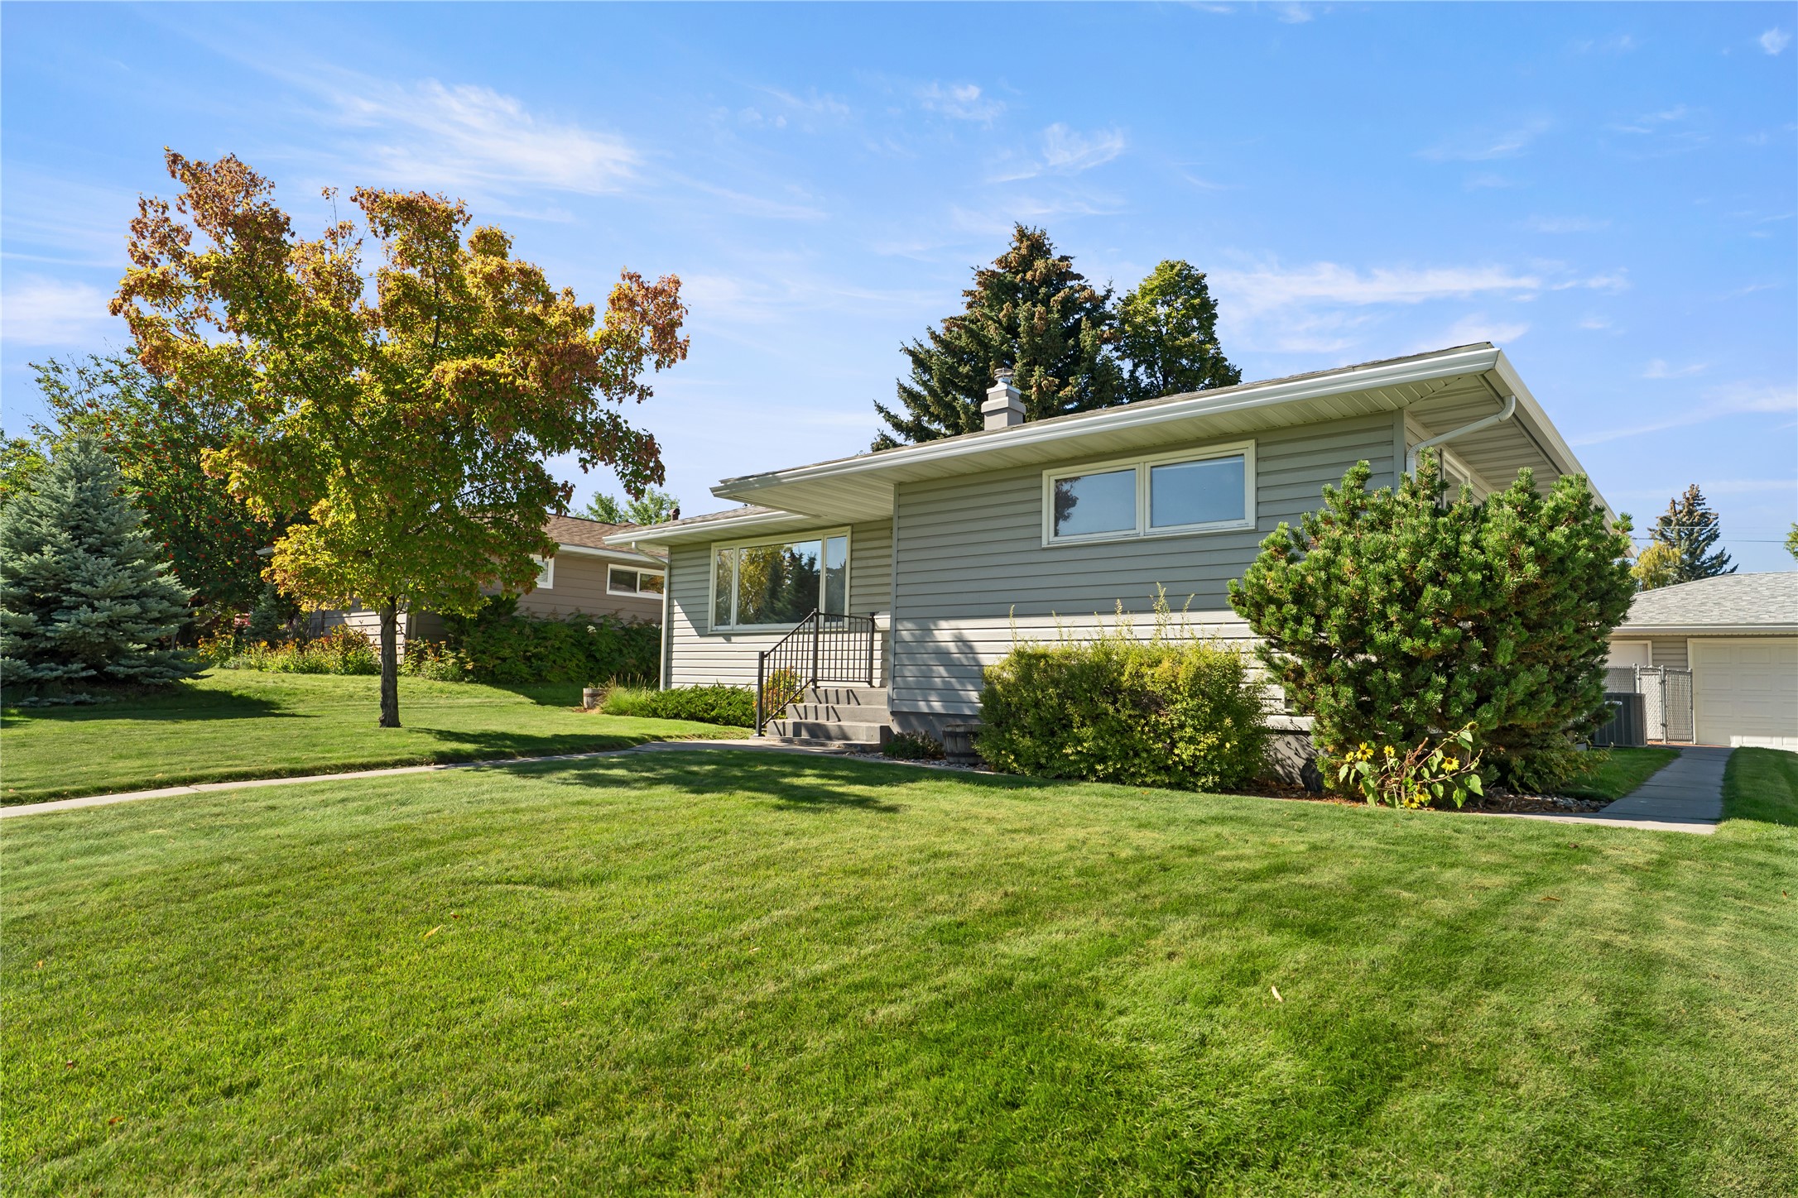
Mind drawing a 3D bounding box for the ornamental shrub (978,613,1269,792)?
[{"bbox_3d":[1.854,0.928,8.204,2.350,1.250,1.150,-3,-6,40],"label":"ornamental shrub"}]

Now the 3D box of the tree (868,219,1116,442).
[{"bbox_3d":[3.505,-3.885,27.262,8.000,14.300,8.000,1,-5,7],"label":"tree"}]

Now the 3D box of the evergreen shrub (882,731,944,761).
[{"bbox_3d":[0.186,1.425,9.613,0.600,0.340,0.500,-3,-6,40],"label":"evergreen shrub"}]

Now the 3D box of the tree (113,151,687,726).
[{"bbox_3d":[-6.400,-2.000,12.800,6.800,7.400,6.700,4,-5,-27],"label":"tree"}]

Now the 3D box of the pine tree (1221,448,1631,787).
[{"bbox_3d":[3.765,0.211,6.859,2.450,2.450,2.100,-3,-6,40],"label":"pine tree"}]

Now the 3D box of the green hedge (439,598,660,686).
[{"bbox_3d":[-6.213,0.940,18.483,1.400,1.420,4.800,-3,-6,40],"label":"green hedge"}]

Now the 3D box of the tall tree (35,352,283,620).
[{"bbox_3d":[-17.700,-2.300,22.800,5.300,7.200,5.200,5,-6,-38],"label":"tall tree"}]

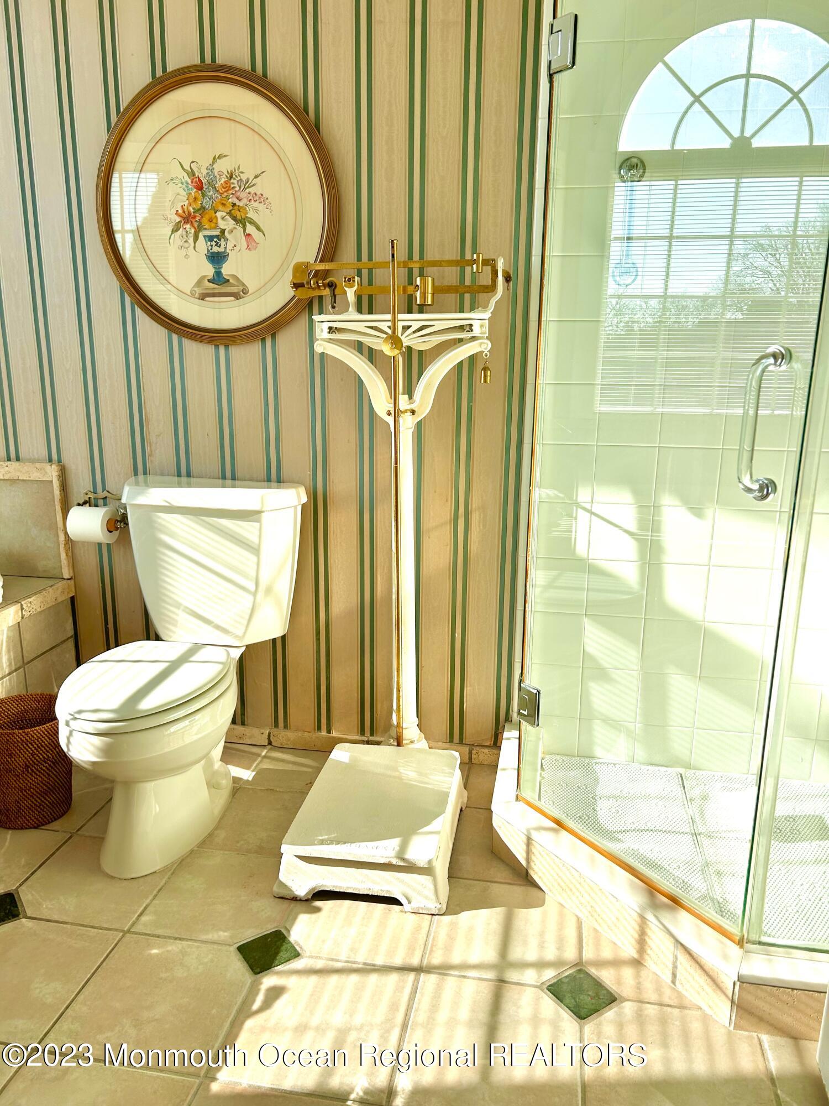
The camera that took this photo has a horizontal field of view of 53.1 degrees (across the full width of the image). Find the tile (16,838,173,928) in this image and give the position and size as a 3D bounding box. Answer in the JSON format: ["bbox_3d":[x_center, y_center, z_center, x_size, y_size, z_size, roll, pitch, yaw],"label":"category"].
[{"bbox_3d":[-0.713,0.737,1.875,0.297,0.010,0.297,3,14,10],"label":"tile"}]

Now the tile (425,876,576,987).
[{"bbox_3d":[0.187,0.783,1.719,0.297,0.010,0.297,3,14,10],"label":"tile"}]

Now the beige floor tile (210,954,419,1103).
[{"bbox_3d":[-0.167,0.837,1.479,0.297,0.010,0.297,3,14,10],"label":"beige floor tile"}]

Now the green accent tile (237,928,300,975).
[{"bbox_3d":[-0.290,0.795,1.651,0.091,0.010,0.091,-9,16,-34],"label":"green accent tile"}]

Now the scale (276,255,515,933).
[{"bbox_3d":[-0.088,0.004,1.900,0.545,1.417,0.586,3,14,10],"label":"scale"}]

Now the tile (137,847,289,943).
[{"bbox_3d":[-0.413,0.752,1.823,0.297,0.010,0.297,3,14,10],"label":"tile"}]

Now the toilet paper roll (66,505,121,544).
[{"bbox_3d":[-0.913,-0.079,2.365,0.105,0.101,0.101,3,14,10],"label":"toilet paper roll"}]

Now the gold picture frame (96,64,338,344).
[{"bbox_3d":[-0.523,-0.899,2.179,0.658,0.682,0.030,3,14,10],"label":"gold picture frame"}]

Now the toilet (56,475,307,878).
[{"bbox_3d":[-0.594,0.274,2.068,0.480,0.800,0.770,3,14,10],"label":"toilet"}]

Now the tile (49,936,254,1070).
[{"bbox_3d":[-0.467,0.822,1.531,0.297,0.010,0.297,3,14,10],"label":"tile"}]

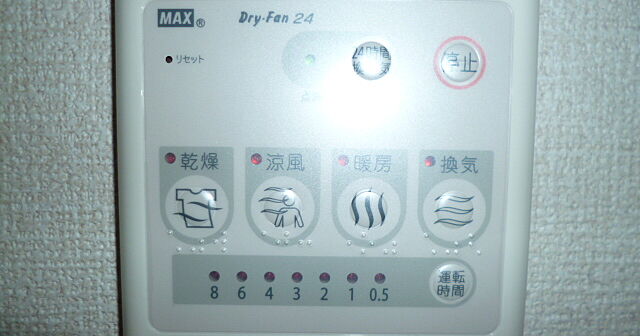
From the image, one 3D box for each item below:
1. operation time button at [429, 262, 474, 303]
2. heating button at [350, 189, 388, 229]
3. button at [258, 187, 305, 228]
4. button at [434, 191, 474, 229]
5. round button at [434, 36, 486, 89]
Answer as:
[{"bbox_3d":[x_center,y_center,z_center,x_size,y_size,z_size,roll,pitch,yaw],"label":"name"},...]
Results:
[{"bbox_3d":[0.037,0.033,0.125,0.013,0.012,0.003,1,4,0],"label":"operation time button"},{"bbox_3d":[0.014,0.011,0.124,0.011,0.012,0.003,1,4,0],"label":"heating button"},{"bbox_3d":[-0.011,0.011,0.124,0.012,0.012,0.003,1,4,0],"label":"button"},{"bbox_3d":[0.038,0.012,0.124,0.011,0.011,0.003,1,4,0],"label":"button"},{"bbox_3d":[0.038,-0.029,0.121,0.014,0.014,0.003,1,4,0],"label":"round button"}]

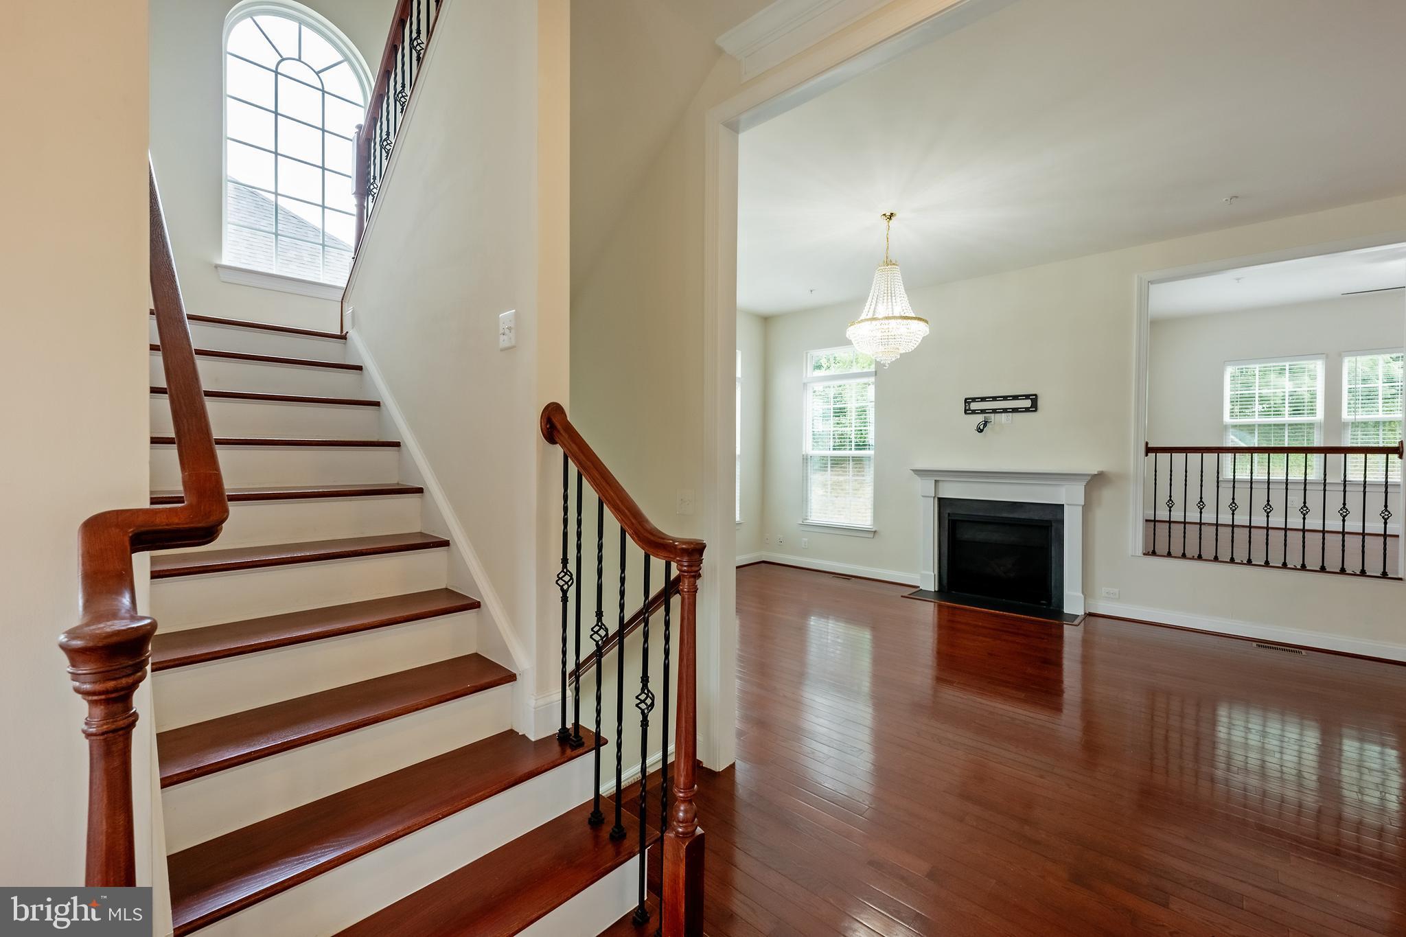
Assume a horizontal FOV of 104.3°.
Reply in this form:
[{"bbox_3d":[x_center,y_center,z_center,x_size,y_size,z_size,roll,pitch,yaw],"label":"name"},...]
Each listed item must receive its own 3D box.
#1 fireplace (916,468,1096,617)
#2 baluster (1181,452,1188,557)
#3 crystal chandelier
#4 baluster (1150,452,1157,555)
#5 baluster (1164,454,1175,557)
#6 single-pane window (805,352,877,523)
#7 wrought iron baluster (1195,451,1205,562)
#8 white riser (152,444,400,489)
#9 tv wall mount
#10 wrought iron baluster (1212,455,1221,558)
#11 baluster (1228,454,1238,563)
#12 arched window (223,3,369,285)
[{"bbox_3d":[3.022,0.698,5.635,1.713,1.335,0.220,2,2,43],"label":"fireplace"},{"bbox_3d":[4.206,0.321,4.766,0.030,0.904,0.030,2,2,43],"label":"baluster"},{"bbox_3d":[1.426,-1.380,4.242,0.604,1.188,0.604,2,1,42],"label":"crystal chandelier"},{"bbox_3d":[3.935,0.312,4.758,0.032,0.877,0.032,2,1,42],"label":"baluster"},{"bbox_3d":[4.011,0.315,4.690,0.046,0.877,0.046,2,1,42],"label":"baluster"},{"bbox_3d":[1.689,-0.389,6.795,0.977,2.220,0.100,2,1,42],"label":"single-pane window"},{"bbox_3d":[4.280,0.322,4.697,0.050,0.898,0.050,2,2,43],"label":"wrought iron baluster"},{"bbox_3d":[-1.648,-0.007,2.167,0.020,0.163,0.815,1,1,42],"label":"white riser"},{"bbox_3d":[3.086,-0.659,5.678,0.684,0.173,0.035,2,2,43],"label":"tv wall mount"},{"bbox_3d":[4.356,0.326,4.627,0.030,0.903,0.030,2,2,43],"label":"wrought iron baluster"},{"bbox_3d":[4.302,0.323,4.431,0.046,0.877,0.046,2,1,42],"label":"baluster"},{"bbox_3d":[-2.727,-2.183,3.726,0.100,1.823,0.811,2,2,43],"label":"arched window"}]

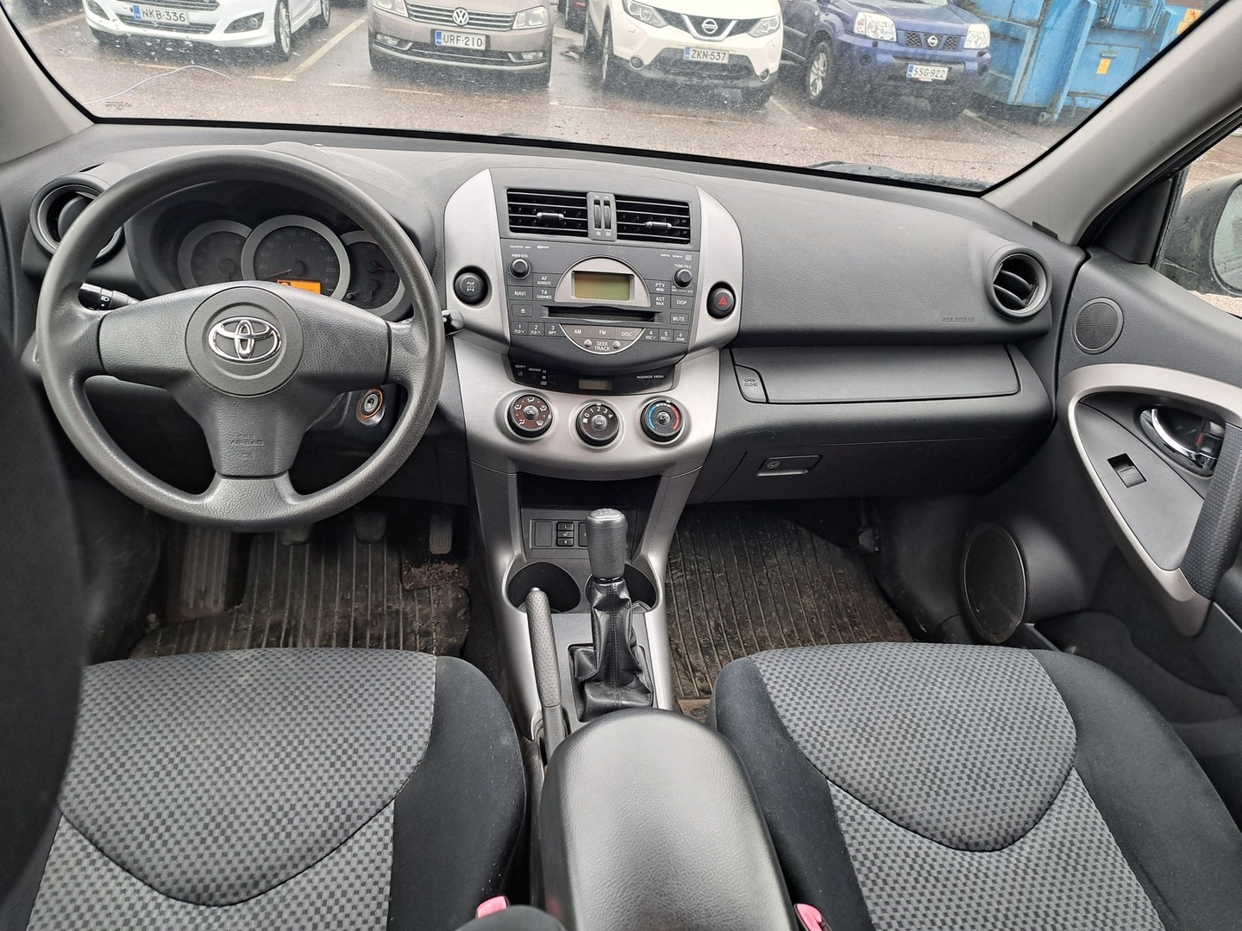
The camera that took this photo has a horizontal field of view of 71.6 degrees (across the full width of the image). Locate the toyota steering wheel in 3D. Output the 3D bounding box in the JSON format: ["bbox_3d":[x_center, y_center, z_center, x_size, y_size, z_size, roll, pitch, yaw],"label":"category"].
[{"bbox_3d":[-0.368,-0.122,0.866,0.376,0.376,0.095,0,4,-11],"label":"toyota steering wheel"}]

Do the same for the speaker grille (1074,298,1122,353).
[{"bbox_3d":[0.642,-0.188,1.160,0.013,0.077,0.077,3,31,-23],"label":"speaker grille"}]

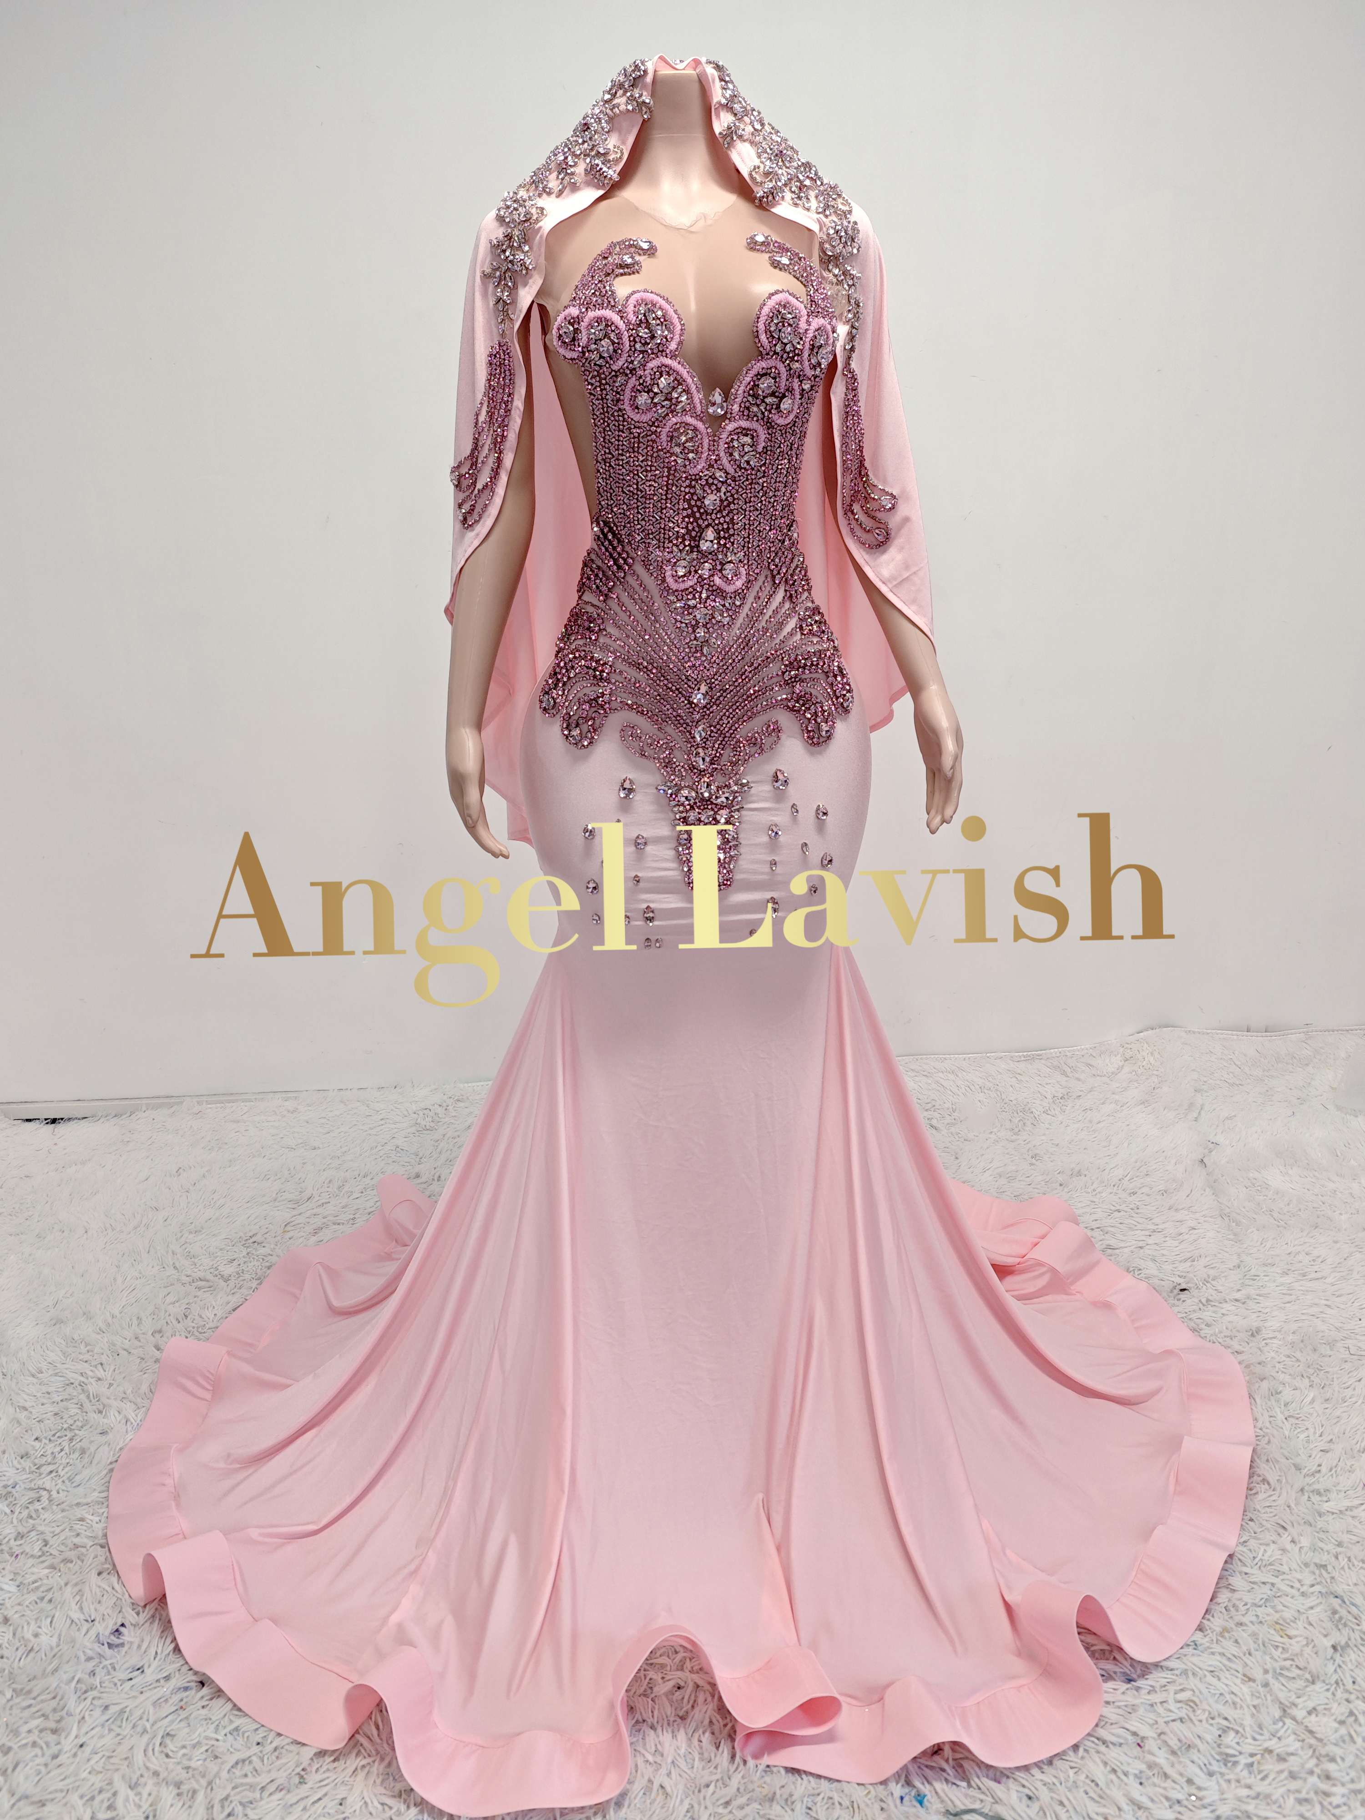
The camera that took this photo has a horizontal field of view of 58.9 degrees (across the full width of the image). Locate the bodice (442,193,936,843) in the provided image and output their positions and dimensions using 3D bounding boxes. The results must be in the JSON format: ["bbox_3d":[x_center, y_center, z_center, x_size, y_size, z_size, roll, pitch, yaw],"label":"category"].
[{"bbox_3d":[0.009,-0.410,1.310,0.530,0.680,0.310,-2,8,-11],"label":"bodice"}]

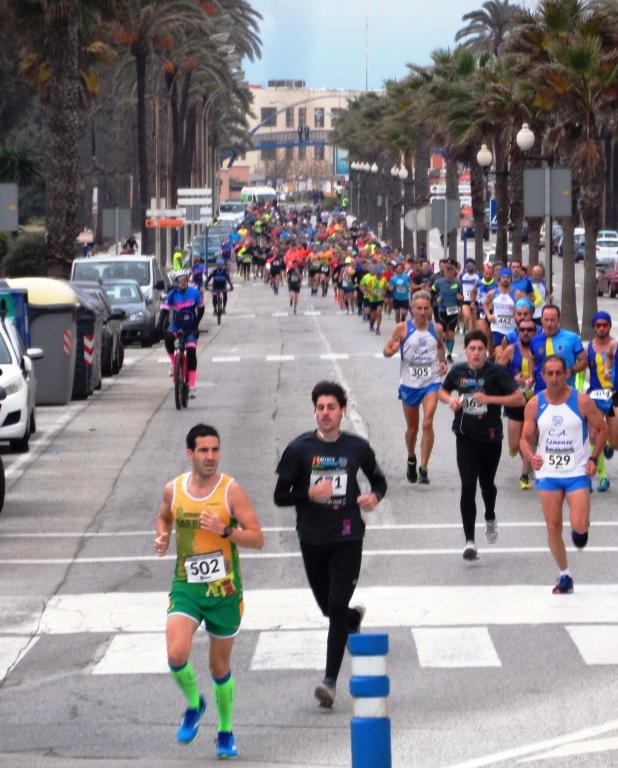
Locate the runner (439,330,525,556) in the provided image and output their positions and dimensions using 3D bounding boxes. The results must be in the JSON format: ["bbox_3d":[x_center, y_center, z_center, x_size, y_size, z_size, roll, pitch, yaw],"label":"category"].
[{"bbox_3d":[1.347,0.478,70.300,0.680,1.770,0.750,0,1,0],"label":"runner"}]

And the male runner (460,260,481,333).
[{"bbox_3d":[3.167,-1.598,177.500,0.520,1.700,0.600,0,1,0],"label":"male runner"}]

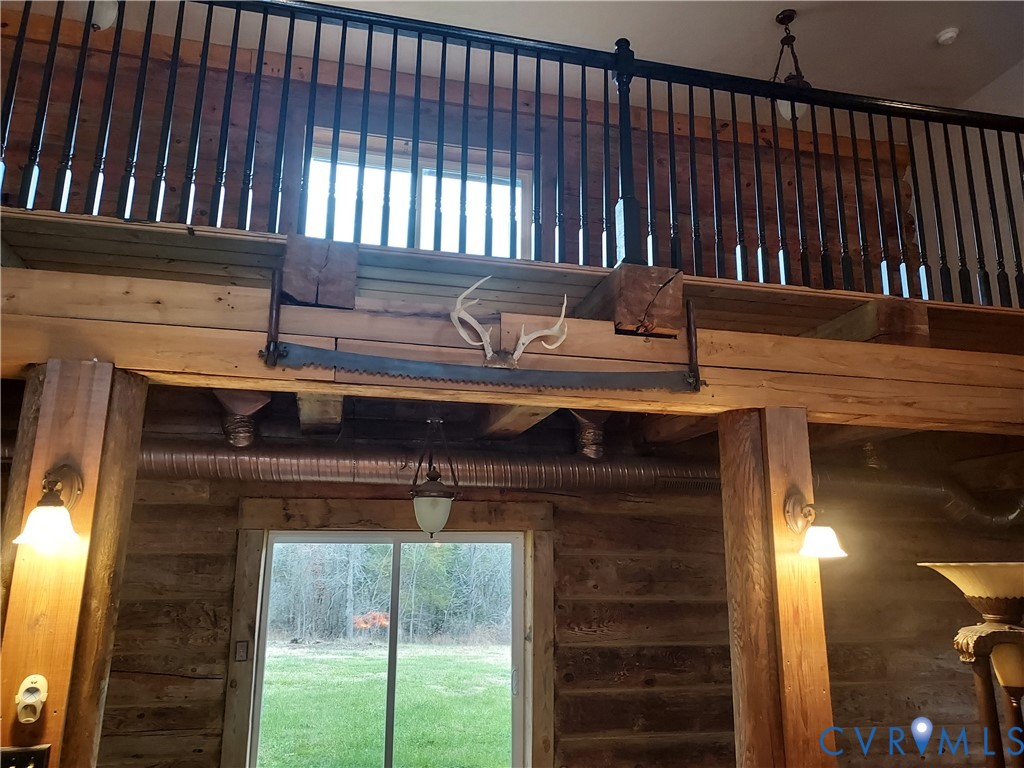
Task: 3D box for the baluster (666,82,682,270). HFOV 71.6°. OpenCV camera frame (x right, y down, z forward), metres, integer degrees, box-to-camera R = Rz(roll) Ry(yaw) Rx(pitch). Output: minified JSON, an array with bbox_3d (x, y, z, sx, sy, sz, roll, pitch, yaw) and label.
[{"bbox_3d":[0.691,-0.890,3.031,0.031,0.899,0.031,4,-12,-12],"label":"baluster"}]

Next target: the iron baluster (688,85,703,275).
[{"bbox_3d":[0.766,-0.860,2.975,0.032,0.880,0.032,4,-12,-12],"label":"iron baluster"}]

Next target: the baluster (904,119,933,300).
[{"bbox_3d":[1.873,-0.815,3.273,0.031,0.909,0.031,4,-12,-12],"label":"baluster"}]

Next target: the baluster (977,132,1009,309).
[{"bbox_3d":[2.236,-0.774,3.290,0.032,0.887,0.032,4,-12,-12],"label":"baluster"}]

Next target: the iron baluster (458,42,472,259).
[{"bbox_3d":[-0.179,-0.936,2.777,0.032,0.917,0.032,4,-12,-12],"label":"iron baluster"}]

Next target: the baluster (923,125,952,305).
[{"bbox_3d":[1.934,-0.791,3.225,0.032,0.886,0.032,4,-12,-12],"label":"baluster"}]

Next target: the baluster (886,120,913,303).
[{"bbox_3d":[1.708,-0.789,3.137,0.034,0.860,0.034,4,-12,-13],"label":"baluster"}]

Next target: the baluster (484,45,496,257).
[{"bbox_3d":[-0.083,-0.930,2.797,0.032,0.917,0.032,4,-12,-12],"label":"baluster"}]

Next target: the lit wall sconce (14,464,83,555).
[{"bbox_3d":[-1.286,0.338,1.989,0.165,0.240,0.215,4,-12,-13],"label":"lit wall sconce"}]

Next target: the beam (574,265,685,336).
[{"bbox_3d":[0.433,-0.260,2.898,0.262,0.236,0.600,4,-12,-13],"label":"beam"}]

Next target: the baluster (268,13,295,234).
[{"bbox_3d":[-0.847,-0.979,2.635,0.032,0.917,0.032,4,-12,-12],"label":"baluster"}]

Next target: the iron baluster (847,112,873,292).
[{"bbox_3d":[1.539,-0.814,3.140,0.032,0.878,0.032,4,-12,-12],"label":"iron baluster"}]

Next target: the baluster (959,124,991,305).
[{"bbox_3d":[2.179,-0.801,3.336,0.031,0.911,0.031,4,-12,-12],"label":"baluster"}]

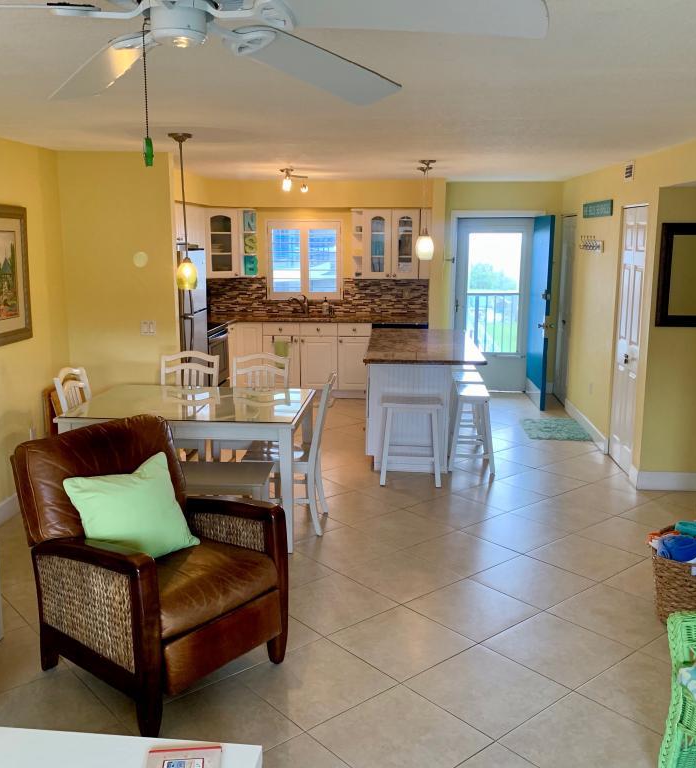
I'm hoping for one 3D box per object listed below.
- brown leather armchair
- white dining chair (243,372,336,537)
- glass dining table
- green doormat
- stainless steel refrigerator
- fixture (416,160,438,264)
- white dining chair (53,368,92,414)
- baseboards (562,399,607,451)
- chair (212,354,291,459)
[{"bbox_3d":[-0.816,0.681,3.159,0.910,0.960,0.730,9,13,40],"label":"brown leather armchair"},{"bbox_3d":[-0.367,0.425,4.869,0.548,0.955,0.428,1,11,4],"label":"white dining chair"},{"bbox_3d":[-0.934,0.484,4.823,1.355,0.753,1.060,1,10,4],"label":"glass dining table"},{"bbox_3d":[1.940,0.411,7.279,0.540,0.025,0.860,1,10,4],"label":"green doormat"},{"bbox_3d":[-1.644,-0.278,6.548,0.780,1.717,0.785,1,11,4],"label":"stainless steel refrigerator"},{"bbox_3d":[0.652,-1.439,6.415,0.160,0.830,0.160,1,10,4],"label":"fixture"},{"bbox_3d":[-1.485,0.390,4.871,0.530,0.920,0.450,1,10,4],"label":"white dining chair"},{"bbox_3d":[2.290,0.379,7.496,0.015,0.100,1.820,1,11,5],"label":"baseboards"},{"bbox_3d":[-0.657,0.303,5.410,0.450,0.995,0.550,1,11,5],"label":"chair"}]

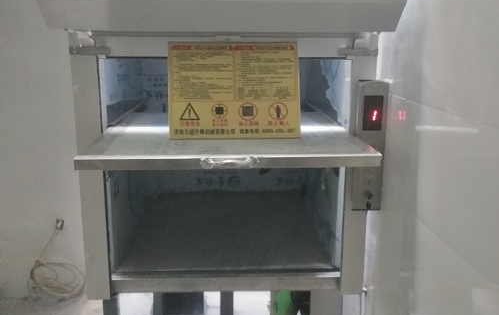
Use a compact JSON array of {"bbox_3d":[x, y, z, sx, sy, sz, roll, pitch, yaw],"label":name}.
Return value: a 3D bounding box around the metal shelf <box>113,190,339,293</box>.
[{"bbox_3d":[-0.090,0.330,2.228,0.791,0.070,0.988,0,13,-2],"label":"metal shelf"}]

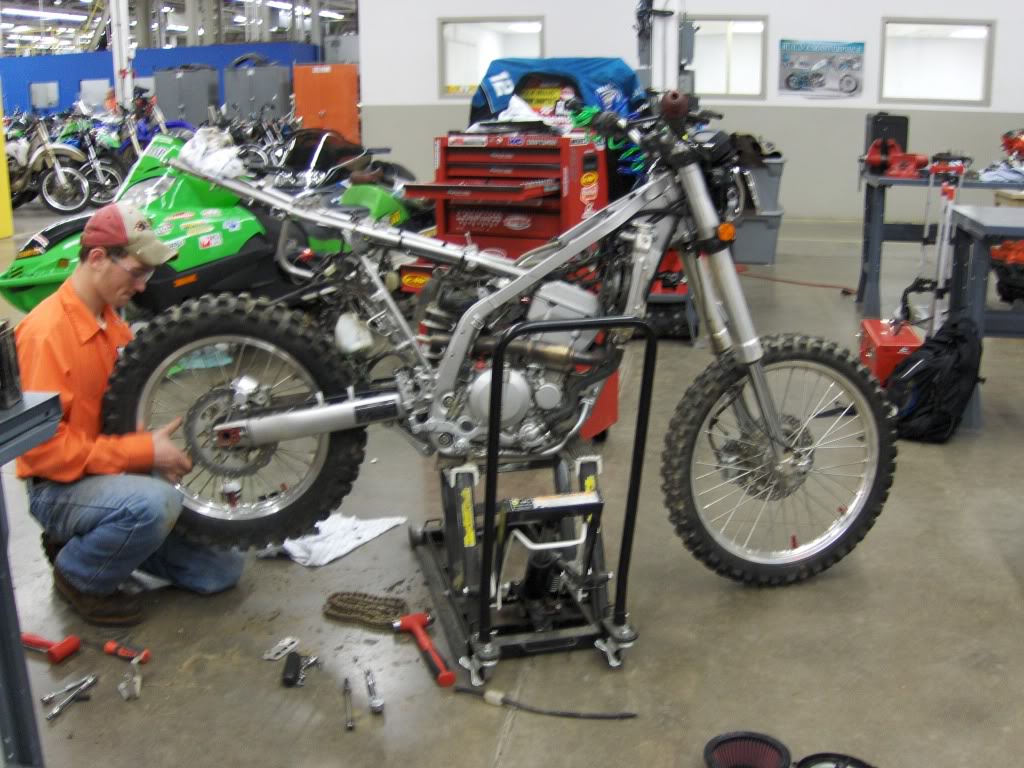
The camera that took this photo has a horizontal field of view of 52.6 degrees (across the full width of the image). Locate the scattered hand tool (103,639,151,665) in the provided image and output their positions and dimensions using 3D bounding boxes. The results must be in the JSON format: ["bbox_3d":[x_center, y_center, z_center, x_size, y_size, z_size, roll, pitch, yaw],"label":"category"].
[{"bbox_3d":[-0.918,0.637,2.465,0.124,0.034,0.036,6,16,20],"label":"scattered hand tool"}]

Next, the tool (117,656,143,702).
[{"bbox_3d":[-0.878,0.680,2.393,0.075,0.028,0.150,-4,16,-14],"label":"tool"}]

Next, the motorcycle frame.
[{"bbox_3d":[-0.070,-0.201,2.622,1.460,0.770,0.310,-1,15,-5],"label":"motorcycle frame"}]

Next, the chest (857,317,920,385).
[{"bbox_3d":[1.640,-0.064,4.522,0.185,0.322,0.530,2,15,9],"label":"chest"}]

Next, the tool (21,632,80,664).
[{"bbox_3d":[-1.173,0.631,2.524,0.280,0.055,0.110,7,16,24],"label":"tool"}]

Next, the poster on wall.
[{"bbox_3d":[3.268,-3.315,10.914,0.930,0.620,0.015,0,15,0],"label":"poster on wall"}]

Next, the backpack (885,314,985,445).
[{"bbox_3d":[1.710,-0.042,4.213,0.260,0.470,0.310,9,15,-19],"label":"backpack"}]

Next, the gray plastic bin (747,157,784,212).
[{"bbox_3d":[1.770,-1.530,7.790,0.420,0.400,0.580,0,16,0],"label":"gray plastic bin"}]

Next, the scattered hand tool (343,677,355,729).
[{"bbox_3d":[-0.358,0.699,2.268,0.018,0.016,0.200,-3,15,-11],"label":"scattered hand tool"}]

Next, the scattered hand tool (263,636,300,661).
[{"bbox_3d":[-0.552,0.640,2.496,0.040,0.012,0.101,7,17,25],"label":"scattered hand tool"}]

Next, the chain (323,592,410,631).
[{"bbox_3d":[-0.388,0.587,2.715,0.220,0.040,0.150,4,15,14],"label":"chain"}]

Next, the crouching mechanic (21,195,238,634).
[{"bbox_3d":[-0.960,0.069,2.659,0.600,1.070,0.500,3,15,12],"label":"crouching mechanic"}]

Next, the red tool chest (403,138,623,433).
[{"bbox_3d":[-0.007,-0.309,3.820,0.620,1.200,0.540,8,17,29],"label":"red tool chest"}]

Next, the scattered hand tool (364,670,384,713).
[{"bbox_3d":[-0.311,0.682,2.303,0.034,0.030,0.157,-4,16,-15],"label":"scattered hand tool"}]

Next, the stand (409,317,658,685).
[{"bbox_3d":[0.005,0.184,2.637,0.420,0.820,0.800,-4,15,-14],"label":"stand"}]

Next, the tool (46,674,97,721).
[{"bbox_3d":[-0.985,0.690,2.298,0.074,0.018,0.166,5,16,19],"label":"tool"}]

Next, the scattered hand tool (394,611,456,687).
[{"bbox_3d":[-0.203,0.628,2.482,0.106,0.042,0.328,-5,16,-19],"label":"scattered hand tool"}]

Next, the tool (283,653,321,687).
[{"bbox_3d":[-0.497,0.668,2.420,0.095,0.036,0.125,-3,15,-10],"label":"tool"}]

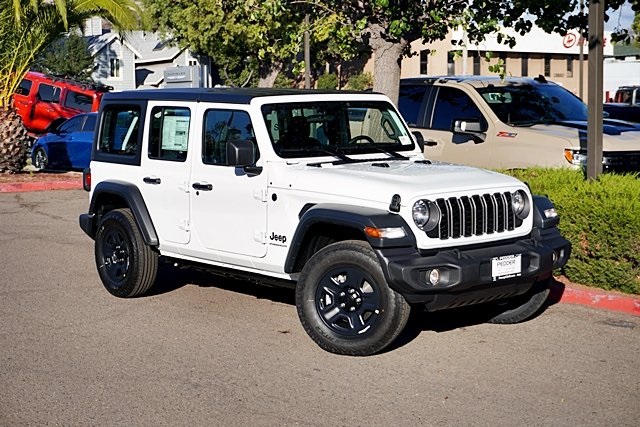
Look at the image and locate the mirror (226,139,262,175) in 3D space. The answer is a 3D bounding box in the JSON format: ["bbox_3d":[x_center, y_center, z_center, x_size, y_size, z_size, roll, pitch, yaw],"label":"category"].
[{"bbox_3d":[-0.578,-0.432,8.577,0.240,0.260,0.135,-6,8,-41],"label":"mirror"}]

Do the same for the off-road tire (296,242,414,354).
[{"bbox_3d":[0.235,0.593,7.936,0.800,0.790,0.250,3,7,27],"label":"off-road tire"}]

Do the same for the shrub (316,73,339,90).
[{"bbox_3d":[0.321,-5.570,48.000,0.950,1.000,0.950,0,6,0],"label":"shrub"}]

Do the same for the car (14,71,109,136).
[{"bbox_3d":[-8.214,-3.063,31.078,4.750,1.980,1.980,15,7,1],"label":"car"}]

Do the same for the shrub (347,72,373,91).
[{"bbox_3d":[1.714,-5.570,48.000,1.150,1.000,1.100,0,6,0],"label":"shrub"}]

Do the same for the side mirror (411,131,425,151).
[{"bbox_3d":[0.787,-0.569,9.774,0.240,0.260,0.135,-6,8,-41],"label":"side mirror"}]

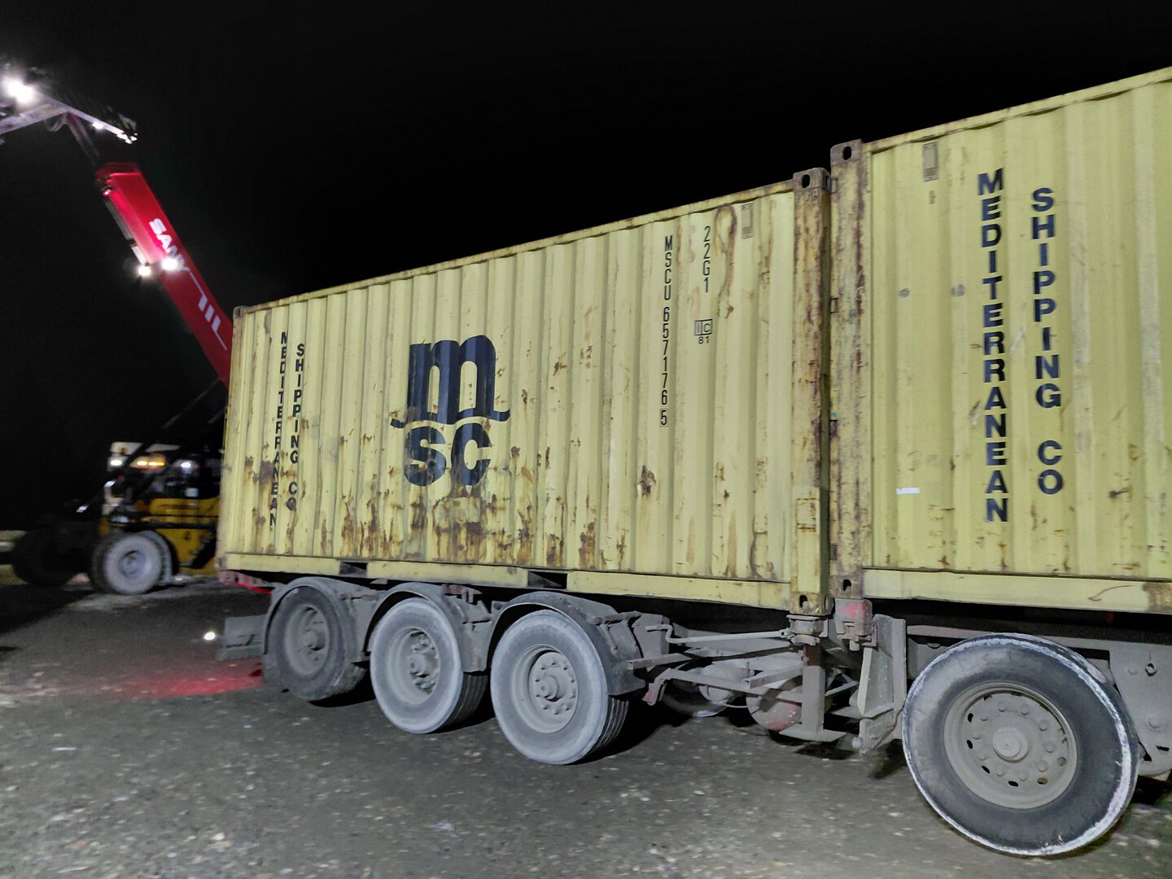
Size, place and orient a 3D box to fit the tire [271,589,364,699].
[{"bbox_3d":[-2.341,1.743,7.461,1.050,1.050,0.350,-3,-8,36],"label":"tire"}]

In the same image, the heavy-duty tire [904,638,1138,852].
[{"bbox_3d":[2.134,1.494,4.221,1.025,1.025,0.320,-3,-8,36],"label":"heavy-duty tire"}]

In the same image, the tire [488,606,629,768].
[{"bbox_3d":[-0.195,1.705,5.896,1.050,1.050,0.350,-3,-8,36],"label":"tire"}]

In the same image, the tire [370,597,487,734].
[{"bbox_3d":[-1.247,1.759,6.658,1.050,1.050,0.350,-3,-8,36],"label":"tire"}]

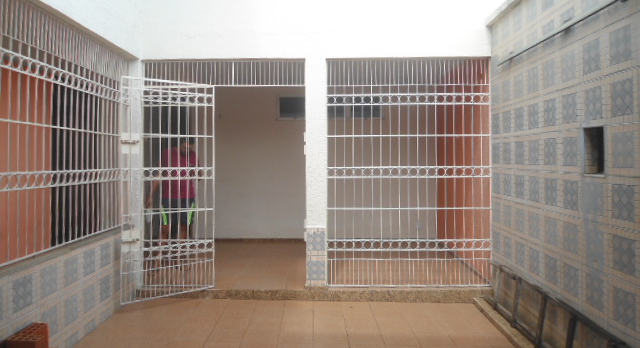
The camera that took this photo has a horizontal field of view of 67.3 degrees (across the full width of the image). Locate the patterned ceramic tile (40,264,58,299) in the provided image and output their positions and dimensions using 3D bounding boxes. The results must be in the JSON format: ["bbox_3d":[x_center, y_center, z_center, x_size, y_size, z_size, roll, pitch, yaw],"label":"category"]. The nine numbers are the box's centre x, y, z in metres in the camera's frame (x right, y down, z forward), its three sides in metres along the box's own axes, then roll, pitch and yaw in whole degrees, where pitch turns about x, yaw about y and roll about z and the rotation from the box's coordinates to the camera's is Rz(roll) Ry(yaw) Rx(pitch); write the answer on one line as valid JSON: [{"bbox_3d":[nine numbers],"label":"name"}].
[{"bbox_3d":[-1.979,0.783,3.509,0.012,0.207,0.210,0,2,-1],"label":"patterned ceramic tile"}]

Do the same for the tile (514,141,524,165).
[{"bbox_3d":[1.929,-0.204,4.630,0.010,0.218,0.218,0,2,1],"label":"tile"}]

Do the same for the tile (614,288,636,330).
[{"bbox_3d":[1.781,0.778,2.806,0.010,0.203,0.203,0,1,1],"label":"tile"}]

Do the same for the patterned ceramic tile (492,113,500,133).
[{"bbox_3d":[1.890,-0.541,5.146,0.010,0.213,0.213,0,2,1],"label":"patterned ceramic tile"}]

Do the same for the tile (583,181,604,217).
[{"bbox_3d":[1.808,0.162,3.169,0.010,0.205,0.205,0,2,1],"label":"tile"}]

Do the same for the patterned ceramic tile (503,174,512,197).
[{"bbox_3d":[1.850,0.113,4.719,0.010,0.207,0.207,0,1,1],"label":"patterned ceramic tile"}]

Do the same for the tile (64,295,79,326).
[{"bbox_3d":[-1.984,1.084,3.832,0.012,0.207,0.210,0,2,-1],"label":"tile"}]

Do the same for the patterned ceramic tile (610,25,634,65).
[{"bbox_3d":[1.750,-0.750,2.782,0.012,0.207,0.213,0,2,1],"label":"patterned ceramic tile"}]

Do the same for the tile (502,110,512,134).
[{"bbox_3d":[1.847,-0.506,4.727,0.010,0.207,0.207,0,1,1],"label":"tile"}]

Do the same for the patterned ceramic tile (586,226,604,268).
[{"bbox_3d":[1.791,0.470,3.117,0.012,0.207,0.213,0,2,1],"label":"patterned ceramic tile"}]

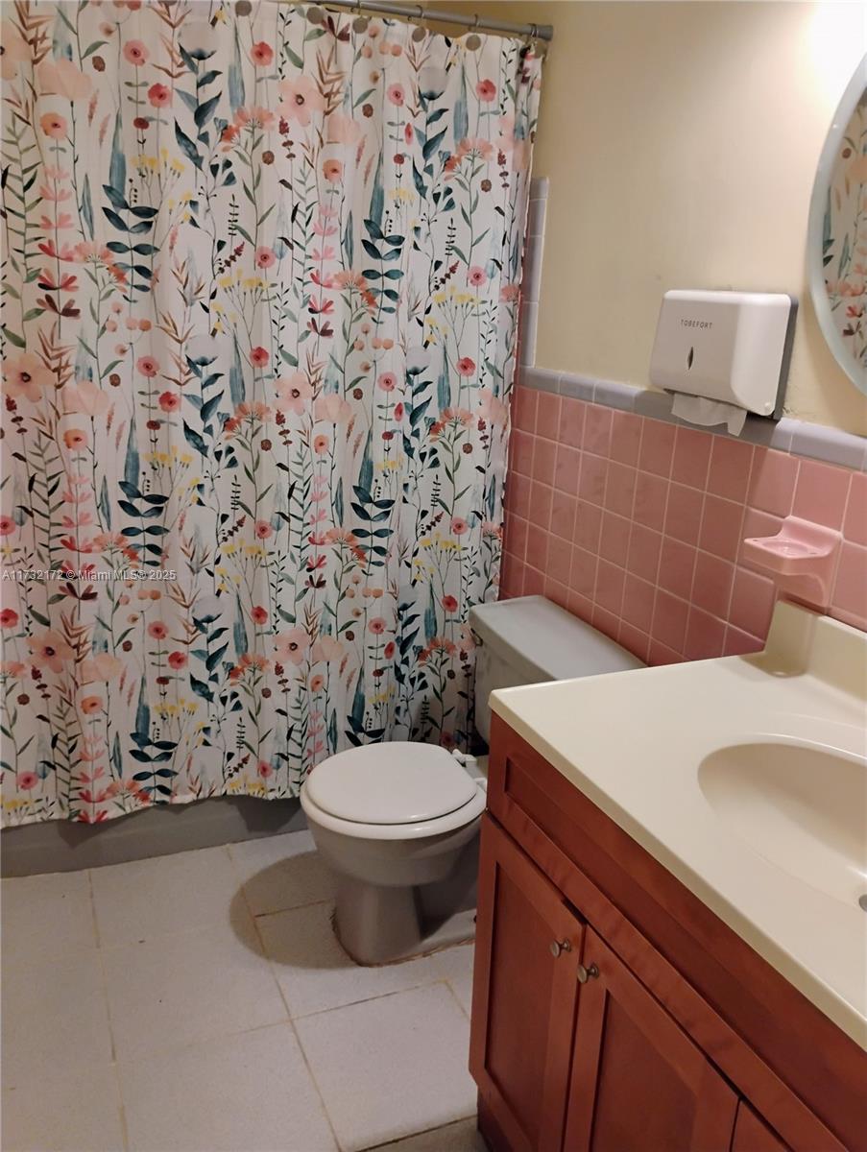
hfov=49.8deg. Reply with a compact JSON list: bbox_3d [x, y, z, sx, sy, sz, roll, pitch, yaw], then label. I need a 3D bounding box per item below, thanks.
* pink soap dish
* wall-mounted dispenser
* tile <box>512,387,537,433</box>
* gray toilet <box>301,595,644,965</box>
[{"bbox_3d":[0.574,-0.018,1.512,0.095,0.120,0.118,-5,19,-23],"label":"pink soap dish"},{"bbox_3d":[0.496,-0.387,1.619,0.102,0.196,0.244,-5,19,-23],"label":"wall-mounted dispenser"},{"bbox_3d":[0.239,-0.419,2.364,0.010,0.108,0.111,-5,19,-23],"label":"tile"},{"bbox_3d":[0.041,0.479,2.061,0.686,0.688,0.502,-5,19,-23],"label":"gray toilet"}]

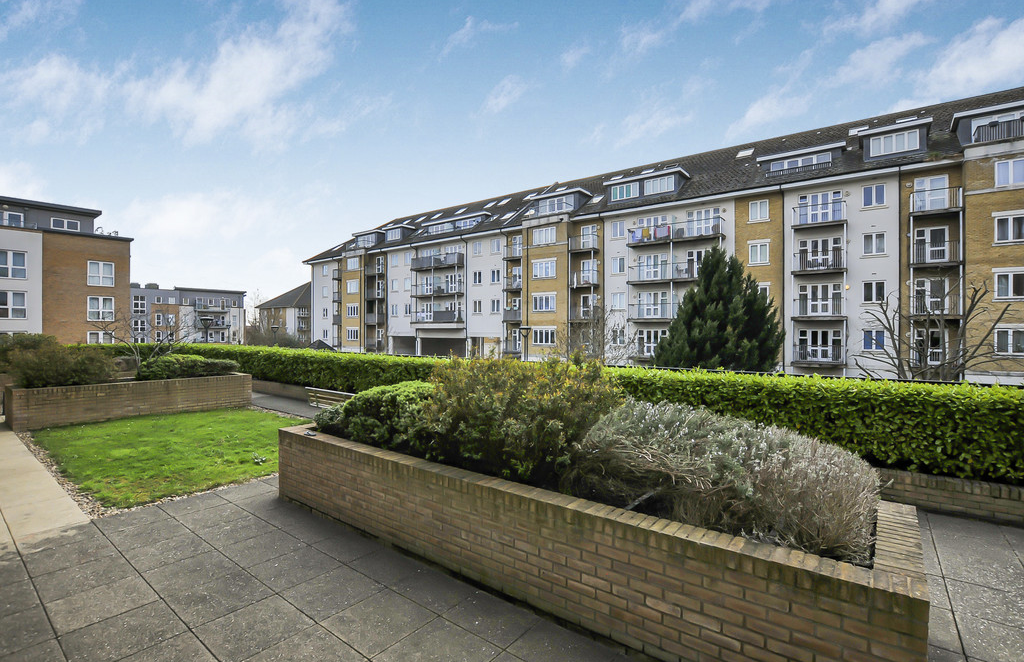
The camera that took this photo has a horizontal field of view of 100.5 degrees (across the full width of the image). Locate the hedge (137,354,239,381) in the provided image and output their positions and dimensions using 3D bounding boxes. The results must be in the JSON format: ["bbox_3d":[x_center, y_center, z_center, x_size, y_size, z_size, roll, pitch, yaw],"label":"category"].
[{"bbox_3d":[-8.910,0.980,11.820,2.150,0.700,1.150,0,0,-40],"label":"hedge"}]

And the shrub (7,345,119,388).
[{"bbox_3d":[-10.720,0.820,10.260,1.800,1.020,1.250,0,0,-40],"label":"shrub"}]

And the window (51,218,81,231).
[{"bbox_3d":[-34.025,-8.085,32.500,1.530,0.830,0.150,0,0,-44],"label":"window"}]

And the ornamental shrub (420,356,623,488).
[{"bbox_3d":[0.000,0.790,4.220,1.980,1.050,1.250,0,0,35],"label":"ornamental shrub"}]

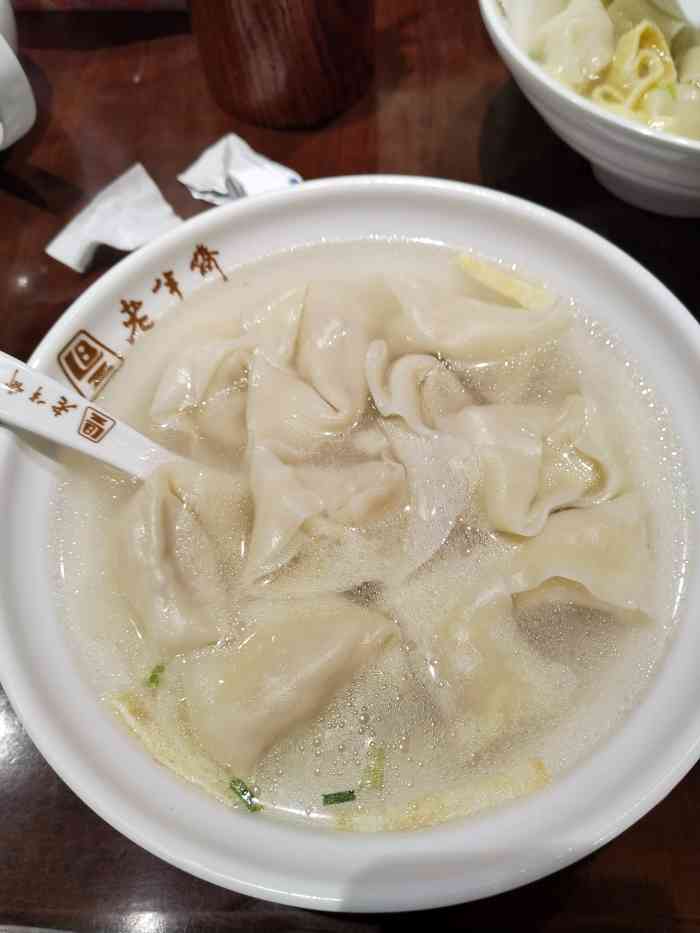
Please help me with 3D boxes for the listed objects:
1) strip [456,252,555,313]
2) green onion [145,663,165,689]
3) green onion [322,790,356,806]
[{"bbox_3d":[0.056,-0.066,0.251,0.036,0.004,0.009,34,70,18],"label":"strip"},{"bbox_3d":[-0.055,0.059,0.197,0.003,0.002,0.007,20,67,13],"label":"green onion"},{"bbox_3d":[-0.003,0.085,0.180,0.009,0.002,0.003,-8,64,0],"label":"green onion"}]

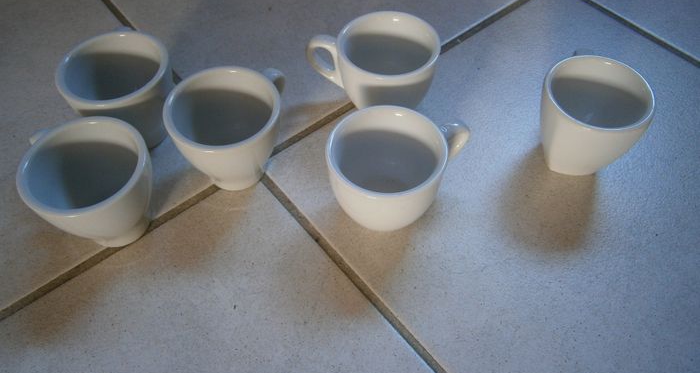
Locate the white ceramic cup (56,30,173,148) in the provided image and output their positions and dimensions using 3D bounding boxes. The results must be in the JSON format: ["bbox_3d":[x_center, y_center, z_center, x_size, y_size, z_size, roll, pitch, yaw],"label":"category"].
[{"bbox_3d":[-0.145,-0.063,0.346,0.064,0.059,0.084,-13,56,-9],"label":"white ceramic cup"}]

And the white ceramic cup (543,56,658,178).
[{"bbox_3d":[0.145,-0.045,0.330,0.061,0.059,0.079,6,55,5],"label":"white ceramic cup"}]

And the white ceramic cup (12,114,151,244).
[{"bbox_3d":[-0.147,0.000,0.302,0.086,0.059,0.066,31,61,20],"label":"white ceramic cup"}]

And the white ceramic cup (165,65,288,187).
[{"bbox_3d":[-0.066,-0.035,0.325,0.065,0.059,0.083,34,62,22],"label":"white ceramic cup"}]

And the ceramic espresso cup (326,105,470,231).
[{"bbox_3d":[0.030,-0.007,0.305,0.085,0.058,0.063,-22,58,-14],"label":"ceramic espresso cup"}]

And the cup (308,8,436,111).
[{"bbox_3d":[0.014,-0.074,0.353,0.087,0.057,0.065,5,55,4],"label":"cup"}]

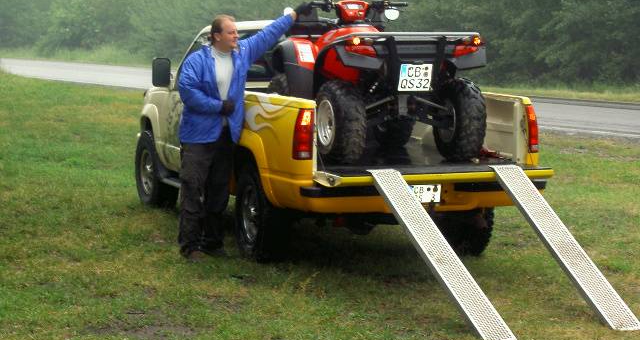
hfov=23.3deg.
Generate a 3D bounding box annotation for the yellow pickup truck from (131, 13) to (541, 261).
[{"bbox_3d":[-0.068,-0.366,13.150,2.000,1.830,5.490,-2,6,-20],"label":"yellow pickup truck"}]

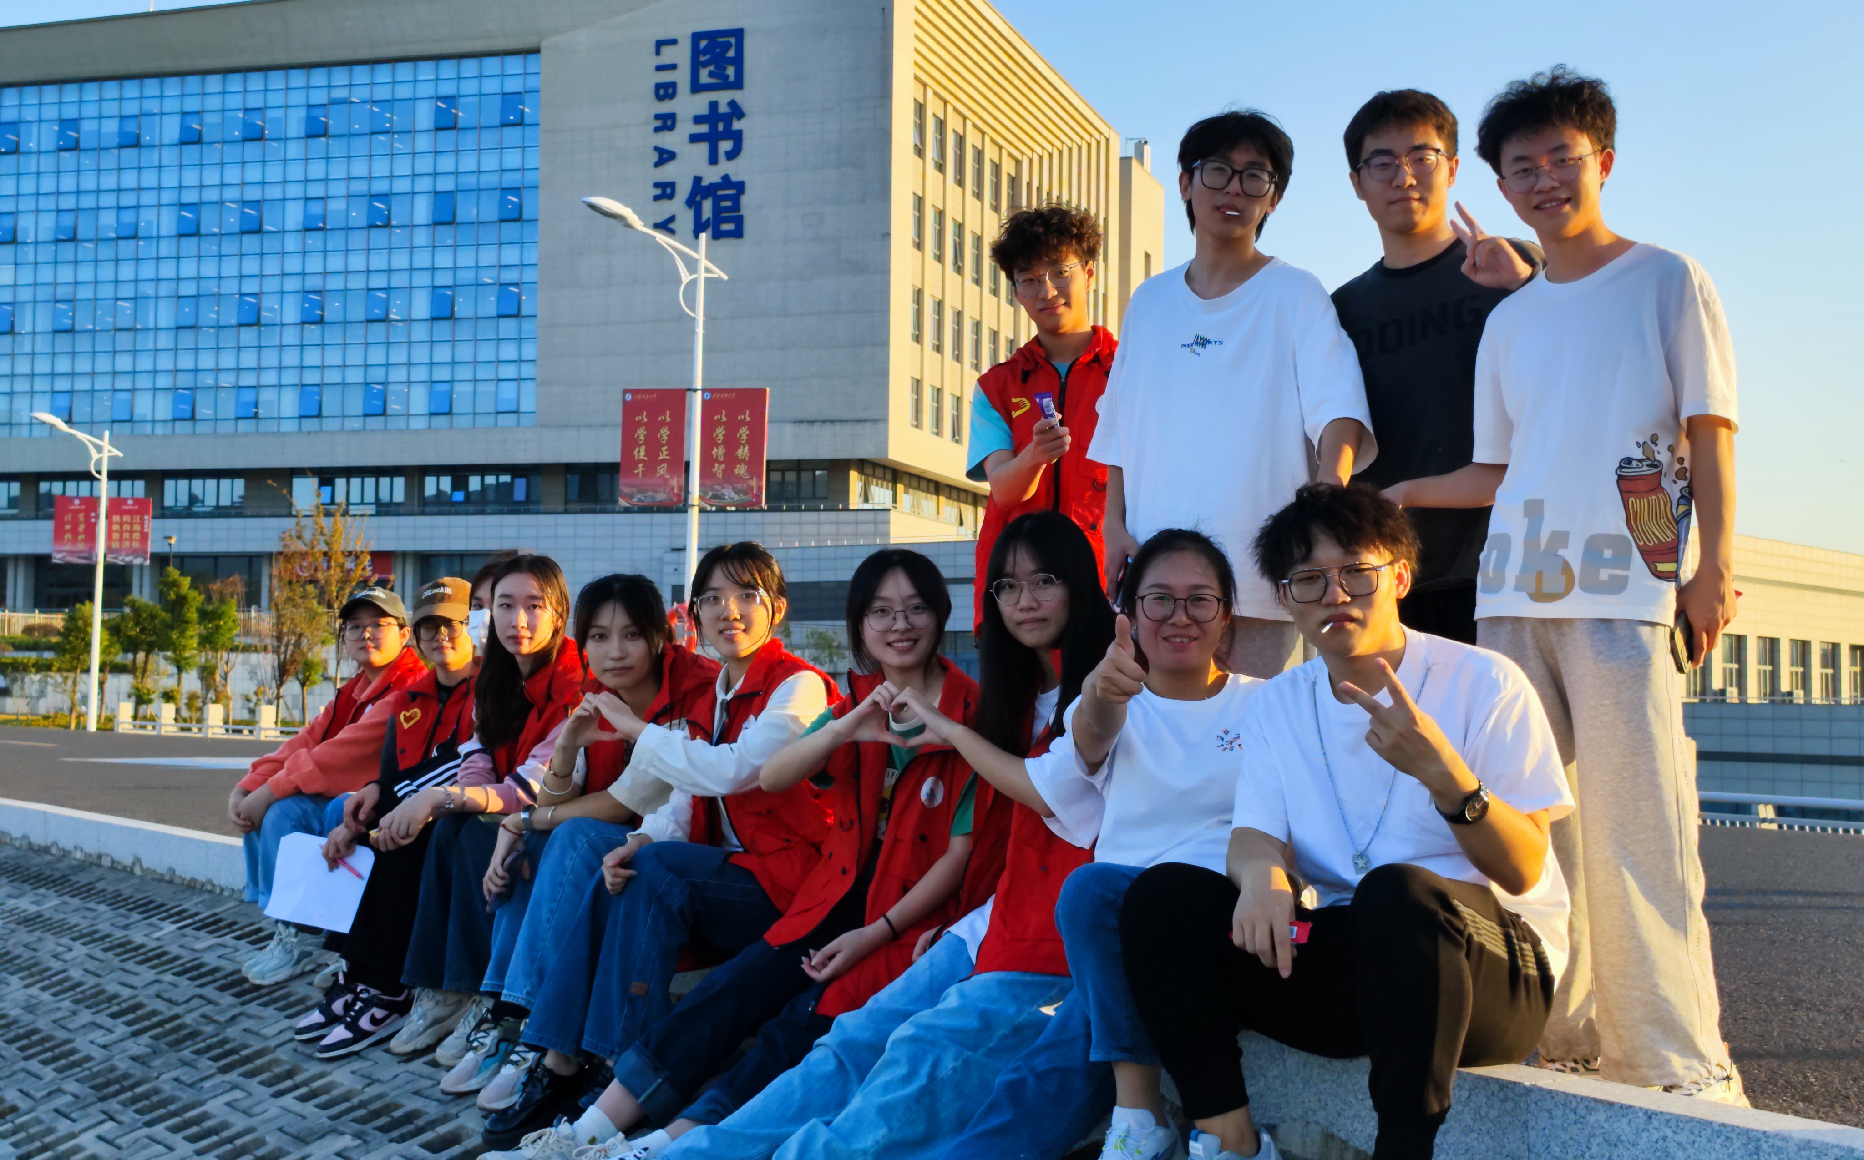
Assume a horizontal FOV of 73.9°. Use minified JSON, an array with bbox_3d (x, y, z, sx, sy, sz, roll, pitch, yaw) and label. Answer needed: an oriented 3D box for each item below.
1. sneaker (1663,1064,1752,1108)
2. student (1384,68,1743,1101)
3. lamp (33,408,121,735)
[{"bbox_3d":[1.205,0.818,1.979,0.115,0.115,0.290,1,-3,-9],"label":"sneaker"},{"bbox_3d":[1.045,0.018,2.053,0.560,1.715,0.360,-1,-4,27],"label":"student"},{"bbox_3d":[-22.189,-0.213,32.110,2.000,8.200,0.350,1,-3,-11],"label":"lamp"}]

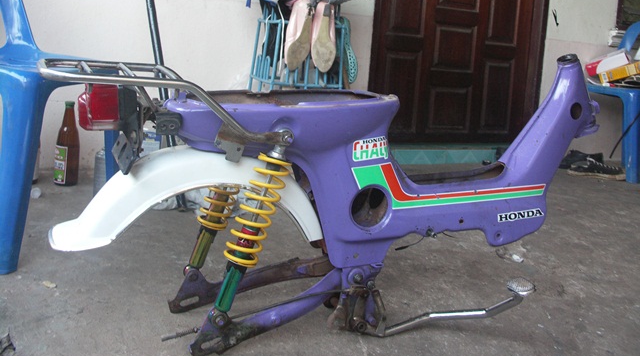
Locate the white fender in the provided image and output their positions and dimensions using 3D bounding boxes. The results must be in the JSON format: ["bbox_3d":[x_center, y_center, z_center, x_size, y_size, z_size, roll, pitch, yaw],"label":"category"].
[{"bbox_3d":[-0.181,0.032,1.017,0.437,0.164,0.116,0,12,-24],"label":"white fender"}]

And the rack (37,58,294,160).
[{"bbox_3d":[-0.226,-0.099,0.966,0.339,0.121,0.206,0,12,-24],"label":"rack"}]

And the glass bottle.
[{"bbox_3d":[-0.849,-0.118,2.227,0.079,0.283,0.079,-2,10,-30],"label":"glass bottle"}]

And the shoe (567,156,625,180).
[{"bbox_3d":[1.404,-0.052,3.336,0.285,0.105,0.100,8,10,28],"label":"shoe"}]

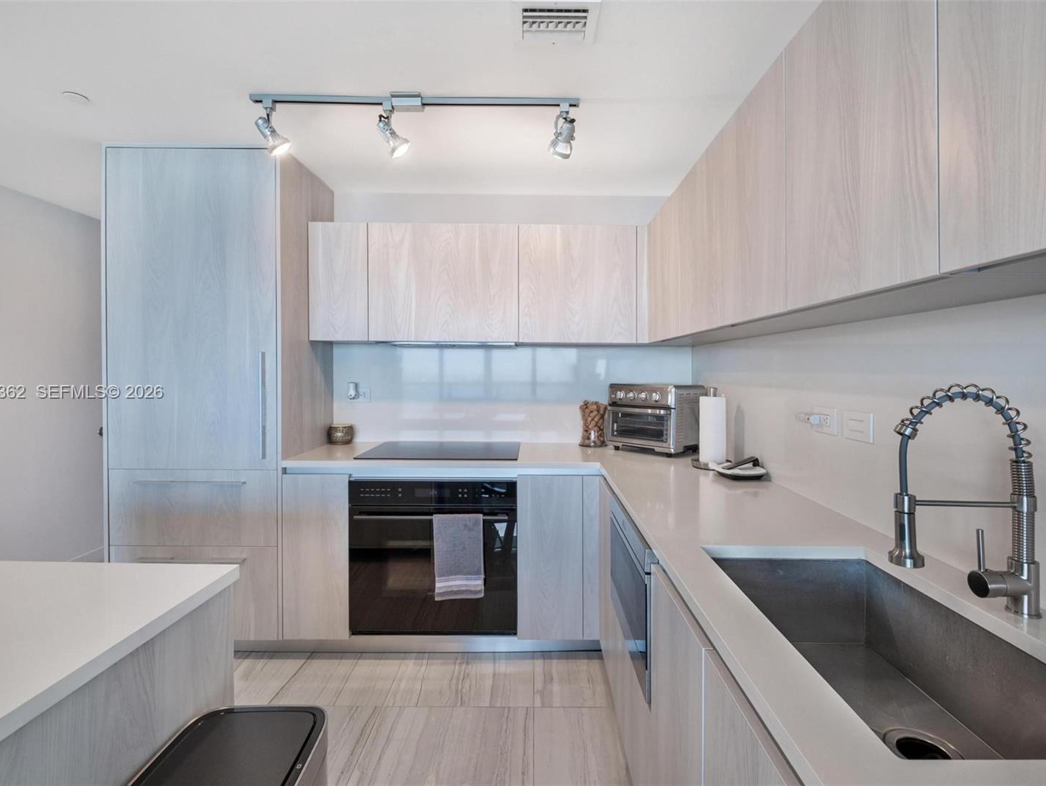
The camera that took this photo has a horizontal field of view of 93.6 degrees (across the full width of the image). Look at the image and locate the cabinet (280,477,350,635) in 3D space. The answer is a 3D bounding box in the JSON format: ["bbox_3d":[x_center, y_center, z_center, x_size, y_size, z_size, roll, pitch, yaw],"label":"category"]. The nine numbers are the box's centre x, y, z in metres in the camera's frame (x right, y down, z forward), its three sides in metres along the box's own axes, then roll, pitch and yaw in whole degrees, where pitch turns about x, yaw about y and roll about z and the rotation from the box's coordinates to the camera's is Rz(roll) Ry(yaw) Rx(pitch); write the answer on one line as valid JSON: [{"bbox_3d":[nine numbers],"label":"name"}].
[{"bbox_3d":[-0.942,0.734,2.535,0.301,0.761,0.584,0,3,1],"label":"cabinet"}]

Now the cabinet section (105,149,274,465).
[{"bbox_3d":[-1.499,-0.392,2.520,0.776,1.461,0.580,0,2,1],"label":"cabinet section"}]

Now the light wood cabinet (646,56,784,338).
[{"bbox_3d":[0.772,-0.515,1.786,0.325,0.594,1.349,0,3,1],"label":"light wood cabinet"}]

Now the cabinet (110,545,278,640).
[{"bbox_3d":[-1.515,0.899,2.552,0.768,0.420,0.584,0,3,1],"label":"cabinet"}]

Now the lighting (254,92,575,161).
[{"bbox_3d":[-0.406,-1.002,1.850,1.230,0.245,0.140,0,2,1],"label":"lighting"}]

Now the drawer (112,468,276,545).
[{"bbox_3d":[-1.493,0.513,2.515,0.768,0.351,0.570,0,2,1],"label":"drawer"}]

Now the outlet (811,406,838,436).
[{"bbox_3d":[0.945,0.089,1.542,0.012,0.077,0.120,0,2,1],"label":"outlet"}]

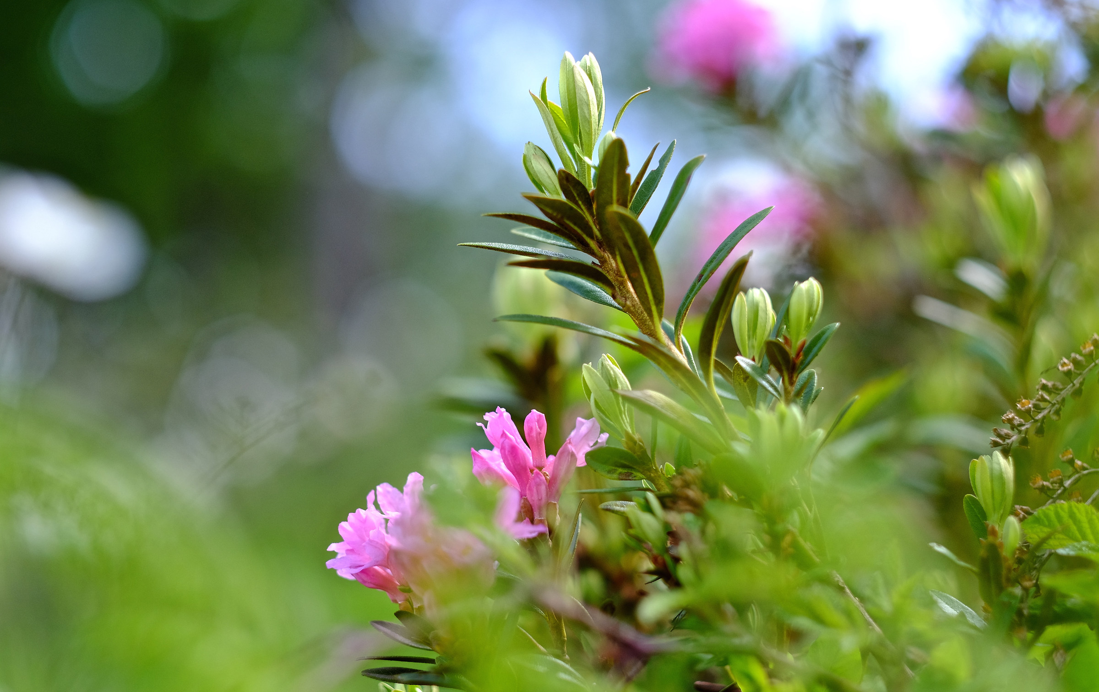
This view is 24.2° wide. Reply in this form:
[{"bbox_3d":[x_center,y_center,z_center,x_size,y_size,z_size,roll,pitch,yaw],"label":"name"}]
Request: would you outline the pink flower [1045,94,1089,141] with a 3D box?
[{"bbox_3d":[0.202,-0.089,1.000,0.018,0.018,0.017,0,0,11],"label":"pink flower"}]

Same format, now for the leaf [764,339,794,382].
[{"bbox_3d":[0.062,0.005,0.695,0.006,0.016,0.004,-22,27,17],"label":"leaf"}]

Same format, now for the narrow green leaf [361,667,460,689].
[{"bbox_3d":[-0.033,0.082,0.628,0.025,0.004,0.007,7,10,-9],"label":"narrow green leaf"}]

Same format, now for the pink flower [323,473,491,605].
[{"bbox_3d":[-0.034,0.048,0.633,0.040,0.033,0.038,0,4,0],"label":"pink flower"}]

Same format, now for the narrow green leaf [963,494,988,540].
[{"bbox_3d":[0.107,0.043,0.641,0.006,0.014,0.003,-30,8,-10],"label":"narrow green leaf"}]

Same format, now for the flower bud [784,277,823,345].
[{"bbox_3d":[0.061,-0.008,0.612,0.007,0.015,0.008,7,0,0],"label":"flower bud"}]

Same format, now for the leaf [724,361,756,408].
[{"bbox_3d":[0.054,0.011,0.700,0.006,0.016,0.003,-26,19,-8],"label":"leaf"}]

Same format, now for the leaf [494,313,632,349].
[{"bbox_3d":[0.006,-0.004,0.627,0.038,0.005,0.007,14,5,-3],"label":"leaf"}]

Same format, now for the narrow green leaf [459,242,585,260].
[{"bbox_3d":[-0.006,-0.022,0.605,0.029,0.004,0.009,5,11,0],"label":"narrow green leaf"}]

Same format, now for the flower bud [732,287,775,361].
[{"bbox_3d":[0.049,-0.005,0.611,0.010,0.018,0.009,0,0,0],"label":"flower bud"}]

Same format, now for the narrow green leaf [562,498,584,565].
[{"bbox_3d":[0.006,0.046,0.634,0.003,0.017,0.004,13,0,-35],"label":"narrow green leaf"}]

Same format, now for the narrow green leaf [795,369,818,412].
[{"bbox_3d":[0.070,0.012,0.700,0.006,0.013,0.003,19,-13,-7],"label":"narrow green leaf"}]

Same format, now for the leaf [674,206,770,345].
[{"bbox_3d":[0.042,-0.018,0.632,0.006,0.042,0.009,34,-6,-9],"label":"leaf"}]

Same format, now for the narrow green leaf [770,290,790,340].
[{"bbox_3d":[0.058,-0.007,0.644,0.003,0.015,0.005,17,0,-23],"label":"narrow green leaf"}]

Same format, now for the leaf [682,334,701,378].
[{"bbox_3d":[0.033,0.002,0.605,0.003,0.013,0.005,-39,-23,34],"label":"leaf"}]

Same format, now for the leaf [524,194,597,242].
[{"bbox_3d":[0.003,-0.034,0.692,0.027,0.004,0.009,34,-47,-26],"label":"leaf"}]

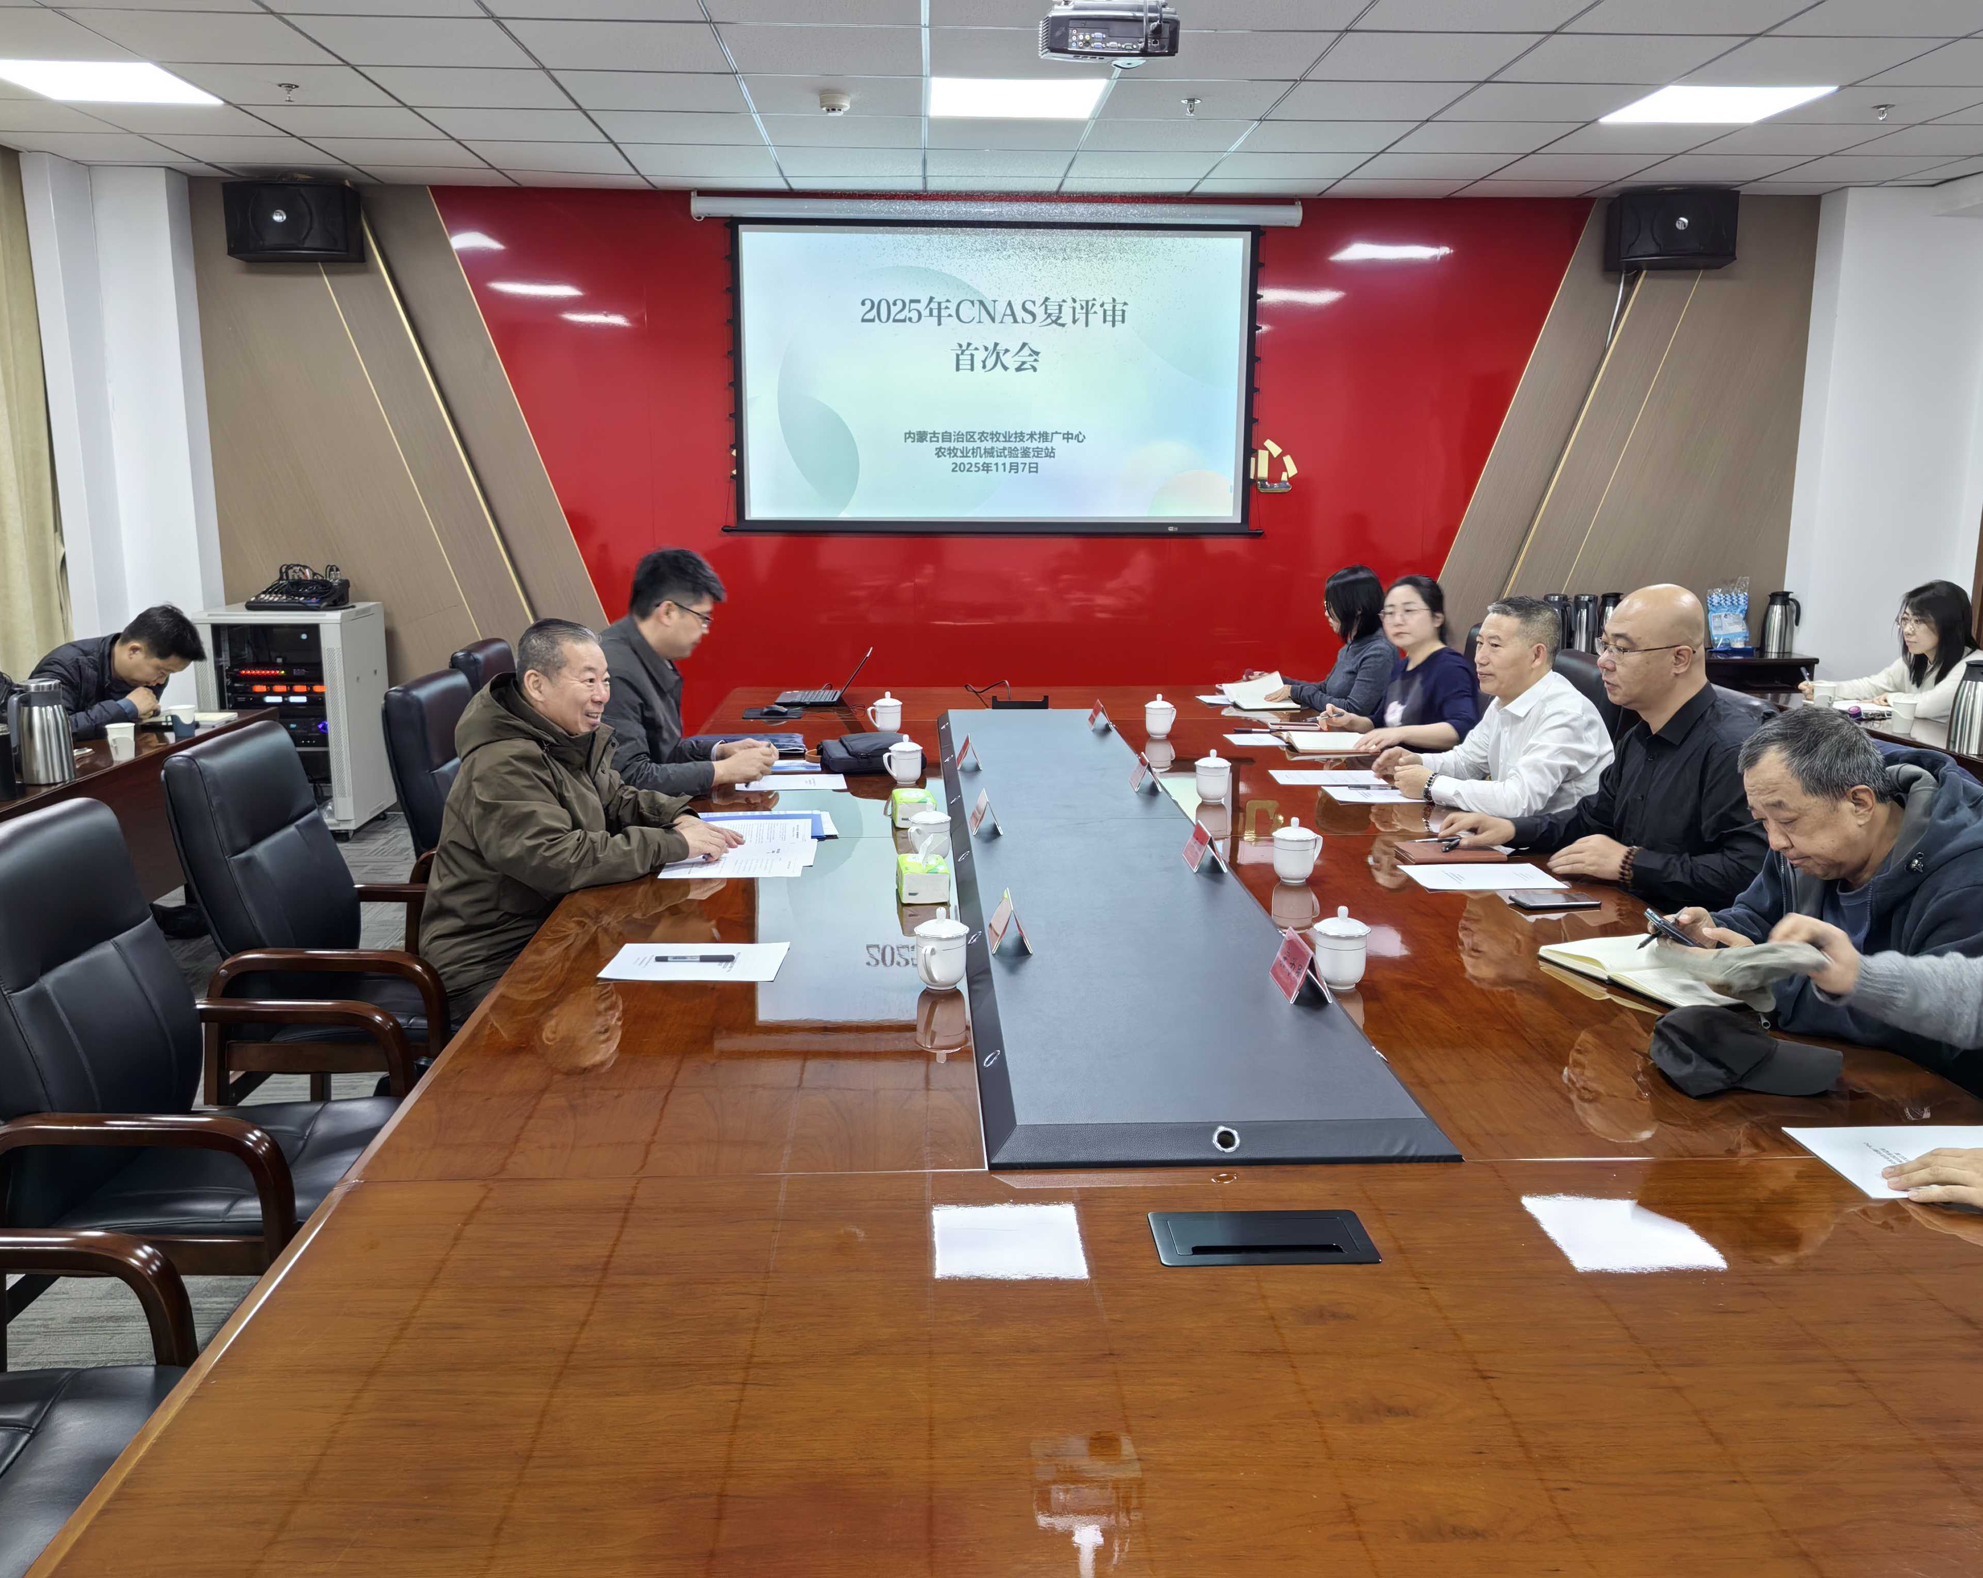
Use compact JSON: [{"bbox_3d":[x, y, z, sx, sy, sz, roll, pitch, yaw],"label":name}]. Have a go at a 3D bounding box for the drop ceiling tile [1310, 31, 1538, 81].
[{"bbox_3d":[1.302,-2.228,4.979,0.600,0.020,0.600,0,11,-2],"label":"drop ceiling tile"}]

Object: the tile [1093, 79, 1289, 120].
[{"bbox_3d":[0.678,-2.339,5.542,0.600,0.020,0.600,0,11,-2],"label":"tile"}]

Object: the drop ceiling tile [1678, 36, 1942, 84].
[{"bbox_3d":[2.507,-2.242,5.043,0.600,0.020,0.600,0,11,-3],"label":"drop ceiling tile"}]

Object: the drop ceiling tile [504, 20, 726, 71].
[{"bbox_3d":[-1.094,-2.214,4.877,0.600,0.020,0.600,0,11,-2],"label":"drop ceiling tile"}]

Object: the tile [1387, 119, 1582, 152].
[{"bbox_3d":[1.851,-2.467,6.197,0.600,0.020,0.600,0,11,-3],"label":"tile"}]

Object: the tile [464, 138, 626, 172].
[{"bbox_3d":[-1.768,-2.555,6.625,0.600,0.020,0.600,0,11,-2],"label":"tile"}]

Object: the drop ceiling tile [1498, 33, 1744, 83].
[{"bbox_3d":[1.904,-2.230,5.007,0.600,0.020,0.600,0,11,-3],"label":"drop ceiling tile"}]

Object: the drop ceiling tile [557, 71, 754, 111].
[{"bbox_3d":[-1.117,-2.328,5.463,0.600,0.020,0.600,0,11,-2],"label":"drop ceiling tile"}]

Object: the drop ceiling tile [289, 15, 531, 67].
[{"bbox_3d":[-1.696,-2.211,4.860,0.600,0.020,0.600,0,11,-2],"label":"drop ceiling tile"}]

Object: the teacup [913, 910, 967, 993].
[{"bbox_3d":[-0.086,0.262,2.694,0.094,0.133,0.111,4,11,17],"label":"teacup"}]

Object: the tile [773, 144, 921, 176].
[{"bbox_3d":[-0.570,-2.550,6.661,0.600,0.020,0.600,0,11,-2],"label":"tile"}]

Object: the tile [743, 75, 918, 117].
[{"bbox_3d":[-0.520,-2.333,5.490,0.600,0.020,0.600,0,11,-3],"label":"tile"}]

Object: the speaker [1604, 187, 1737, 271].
[{"bbox_3d":[3.012,-2.464,7.270,0.495,0.283,0.275,2,11,9],"label":"speaker"}]

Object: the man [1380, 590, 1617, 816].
[{"bbox_3d":[1.310,0.139,4.311,0.580,1.280,0.540,-2,11,-12],"label":"man"}]

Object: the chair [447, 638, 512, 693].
[{"bbox_3d":[-1.244,0.139,4.662,0.600,1.080,0.620,0,11,-2],"label":"chair"}]

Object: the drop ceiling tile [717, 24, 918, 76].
[{"bbox_3d":[-0.497,-2.220,4.920,0.600,0.020,0.600,0,11,-3],"label":"drop ceiling tile"}]

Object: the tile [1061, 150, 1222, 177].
[{"bbox_3d":[0.622,-2.571,6.737,0.600,0.020,0.600,0,11,-3],"label":"tile"}]

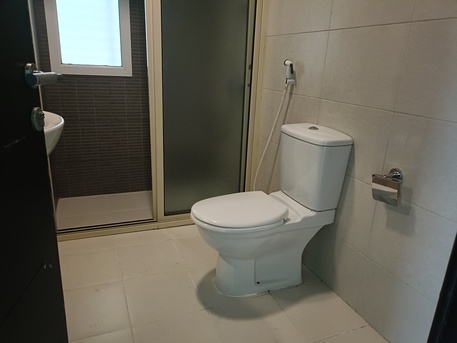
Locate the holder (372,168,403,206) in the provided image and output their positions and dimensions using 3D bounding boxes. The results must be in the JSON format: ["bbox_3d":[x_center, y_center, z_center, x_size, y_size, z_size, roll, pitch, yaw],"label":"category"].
[{"bbox_3d":[0.605,0.056,1.226,0.080,0.122,0.130,-5,19,-22],"label":"holder"}]

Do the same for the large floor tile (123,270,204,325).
[{"bbox_3d":[-0.311,0.585,1.564,0.326,0.015,0.329,-5,19,-22],"label":"large floor tile"}]

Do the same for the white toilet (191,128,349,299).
[{"bbox_3d":[0.152,0.195,1.562,0.678,0.778,0.400,-5,19,-22],"label":"white toilet"}]

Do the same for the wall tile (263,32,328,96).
[{"bbox_3d":[0.349,-0.591,1.839,0.015,0.309,0.599,-5,19,-22],"label":"wall tile"}]

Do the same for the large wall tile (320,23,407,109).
[{"bbox_3d":[0.549,-0.436,1.383,0.015,0.309,0.443,-5,19,-22],"label":"large wall tile"}]

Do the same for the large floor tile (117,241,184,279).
[{"bbox_3d":[-0.437,0.487,1.852,0.326,0.015,0.329,-5,19,-22],"label":"large floor tile"}]

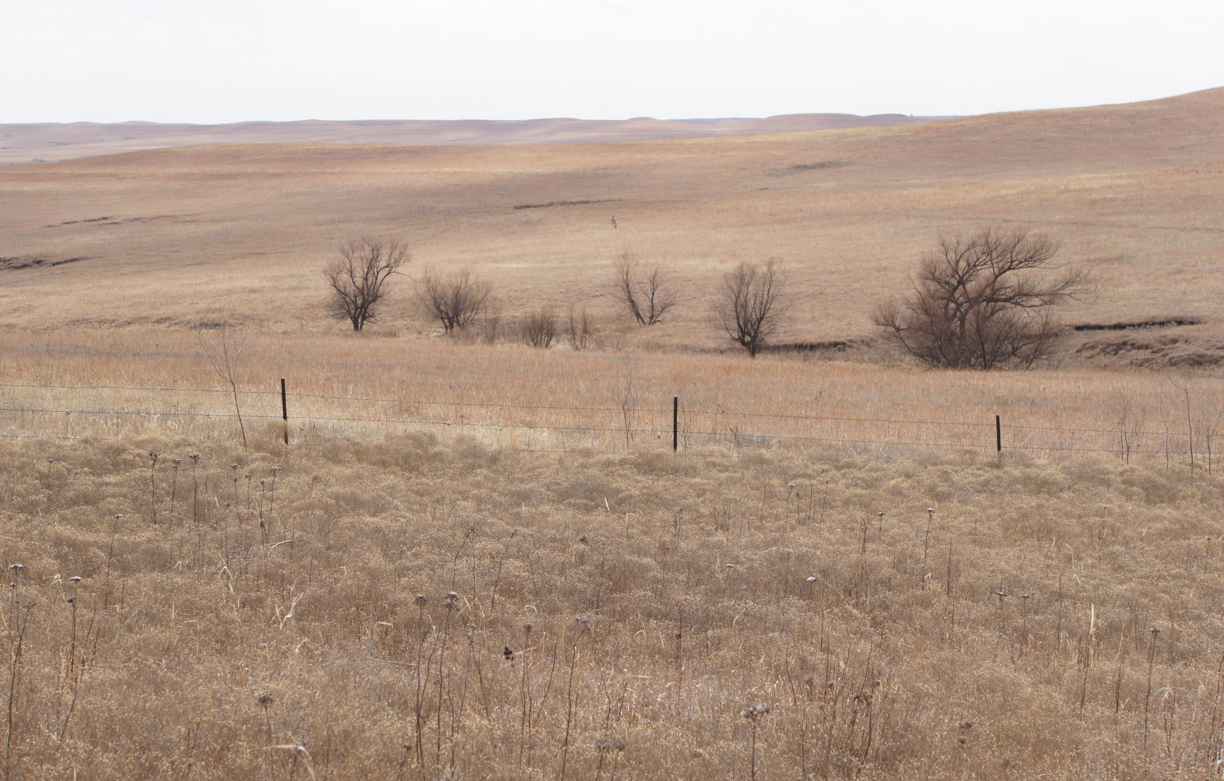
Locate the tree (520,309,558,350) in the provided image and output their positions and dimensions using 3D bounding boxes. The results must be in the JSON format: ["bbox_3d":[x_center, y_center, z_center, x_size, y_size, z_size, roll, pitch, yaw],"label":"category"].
[{"bbox_3d":[-3.250,-2.680,123.000,1.650,1.860,1.480,0,5,0],"label":"tree"}]

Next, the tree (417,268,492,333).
[{"bbox_3d":[-7.130,-4.040,126.000,3.420,2.940,3.070,0,5,0],"label":"tree"}]

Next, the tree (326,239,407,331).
[{"bbox_3d":[-11.180,-4.820,127.000,3.840,4.360,3.450,0,5,0],"label":"tree"}]

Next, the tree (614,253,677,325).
[{"bbox_3d":[1.540,-4.730,130.000,2.940,3.440,2.360,0,5,0],"label":"tree"}]

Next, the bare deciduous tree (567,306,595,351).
[{"bbox_3d":[-1.340,-2.680,122.000,1.210,2.050,1.030,0,5,0],"label":"bare deciduous tree"}]

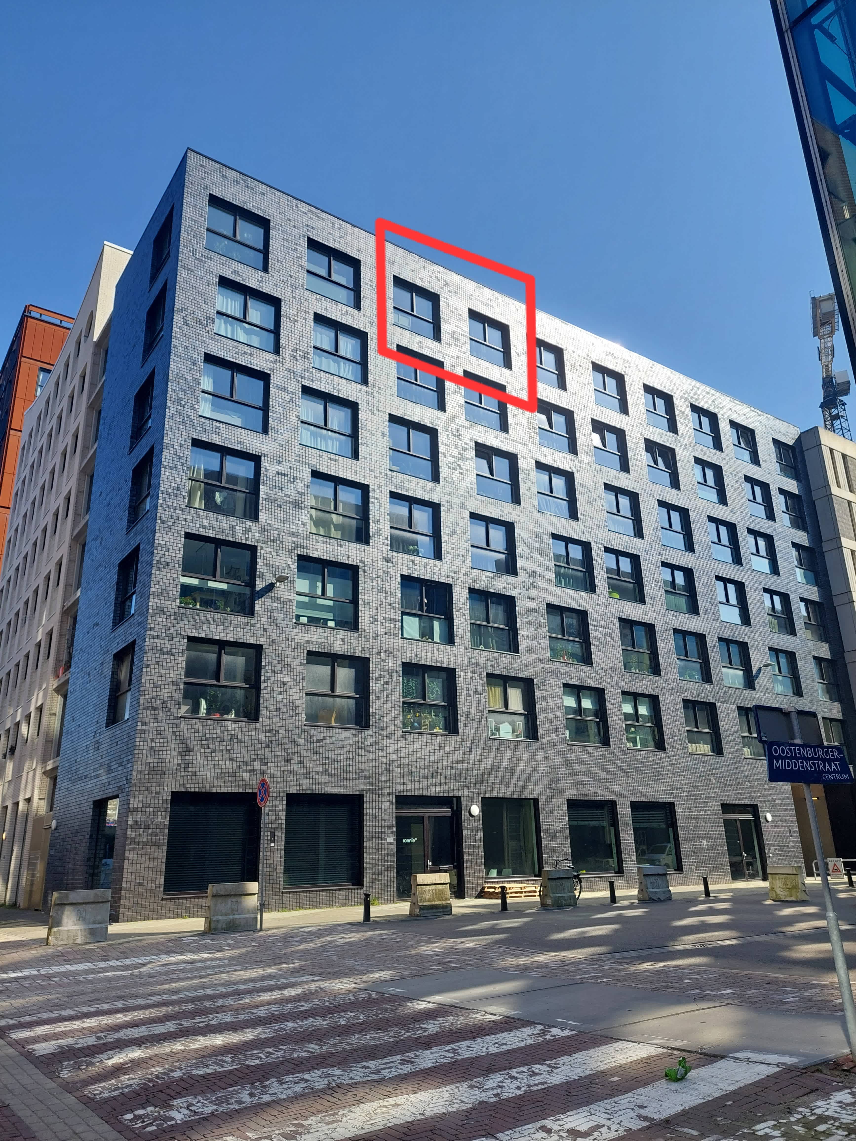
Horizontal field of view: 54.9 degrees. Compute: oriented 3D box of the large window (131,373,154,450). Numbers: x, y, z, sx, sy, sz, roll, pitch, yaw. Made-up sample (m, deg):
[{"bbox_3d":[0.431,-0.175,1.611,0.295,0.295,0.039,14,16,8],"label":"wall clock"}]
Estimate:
[{"bbox_3d":[-8.988,-5.068,26.298,0.250,2.145,2.091,11,-22,-33],"label":"large window"}]

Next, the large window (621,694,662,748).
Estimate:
[{"bbox_3d":[8.339,5.925,32.213,2.182,2.178,0.250,11,-22,-33],"label":"large window"}]

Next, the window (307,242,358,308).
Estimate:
[{"bbox_3d":[-3.510,-10.810,30.247,2.220,2.220,0.200,12,-23,-33],"label":"window"}]

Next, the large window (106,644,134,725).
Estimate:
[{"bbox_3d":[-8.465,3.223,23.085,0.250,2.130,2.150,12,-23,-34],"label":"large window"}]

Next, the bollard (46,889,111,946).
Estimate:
[{"bbox_3d":[-6.321,6.304,14.979,0.950,0.860,0.520,10,-22,-29],"label":"bollard"}]

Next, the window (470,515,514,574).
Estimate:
[{"bbox_3d":[2.337,-0.897,30.173,2.123,2.128,0.250,11,-22,-33],"label":"window"}]

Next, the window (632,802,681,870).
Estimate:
[{"bbox_3d":[8.478,10.007,30.894,2.544,2.552,0.250,11,-22,-33],"label":"window"}]

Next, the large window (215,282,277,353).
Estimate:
[{"bbox_3d":[-5.966,-8.305,27.186,2.202,2.212,0.250,12,-23,-33],"label":"large window"}]

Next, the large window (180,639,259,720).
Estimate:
[{"bbox_3d":[-5.789,3.085,23.113,2.202,2.212,0.250,12,-23,-33],"label":"large window"}]

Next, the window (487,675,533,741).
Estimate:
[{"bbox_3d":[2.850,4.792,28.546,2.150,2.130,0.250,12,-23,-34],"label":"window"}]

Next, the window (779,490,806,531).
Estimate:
[{"bbox_3d":[19.032,-3.051,43.200,2.148,2.137,0.250,11,-22,-33],"label":"window"}]

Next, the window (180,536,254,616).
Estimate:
[{"bbox_3d":[-6.069,0.177,23.830,2.140,2.150,0.220,12,-22,-33],"label":"window"}]

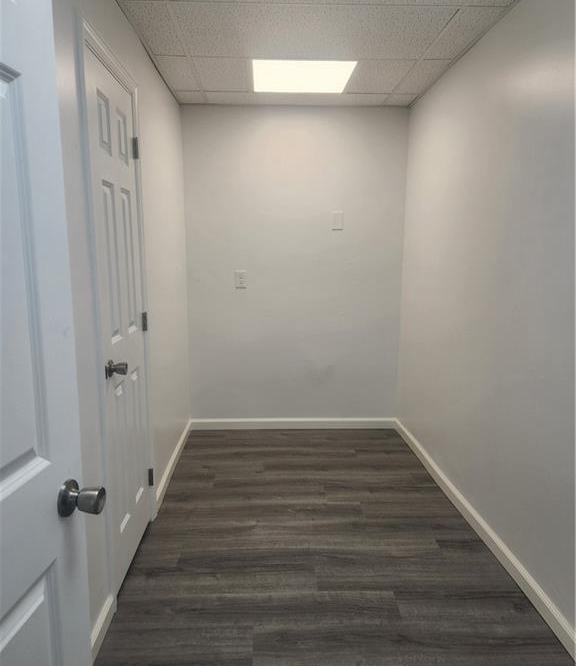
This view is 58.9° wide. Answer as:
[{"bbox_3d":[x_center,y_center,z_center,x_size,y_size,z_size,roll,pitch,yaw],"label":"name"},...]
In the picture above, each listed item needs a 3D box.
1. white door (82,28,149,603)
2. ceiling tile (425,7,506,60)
[{"bbox_3d":[-0.704,-0.013,2.145,0.037,2.037,0.608,0,9,-3],"label":"white door"},{"bbox_3d":[0.820,-1.422,2.446,0.200,0.019,0.600,0,9,-3],"label":"ceiling tile"}]

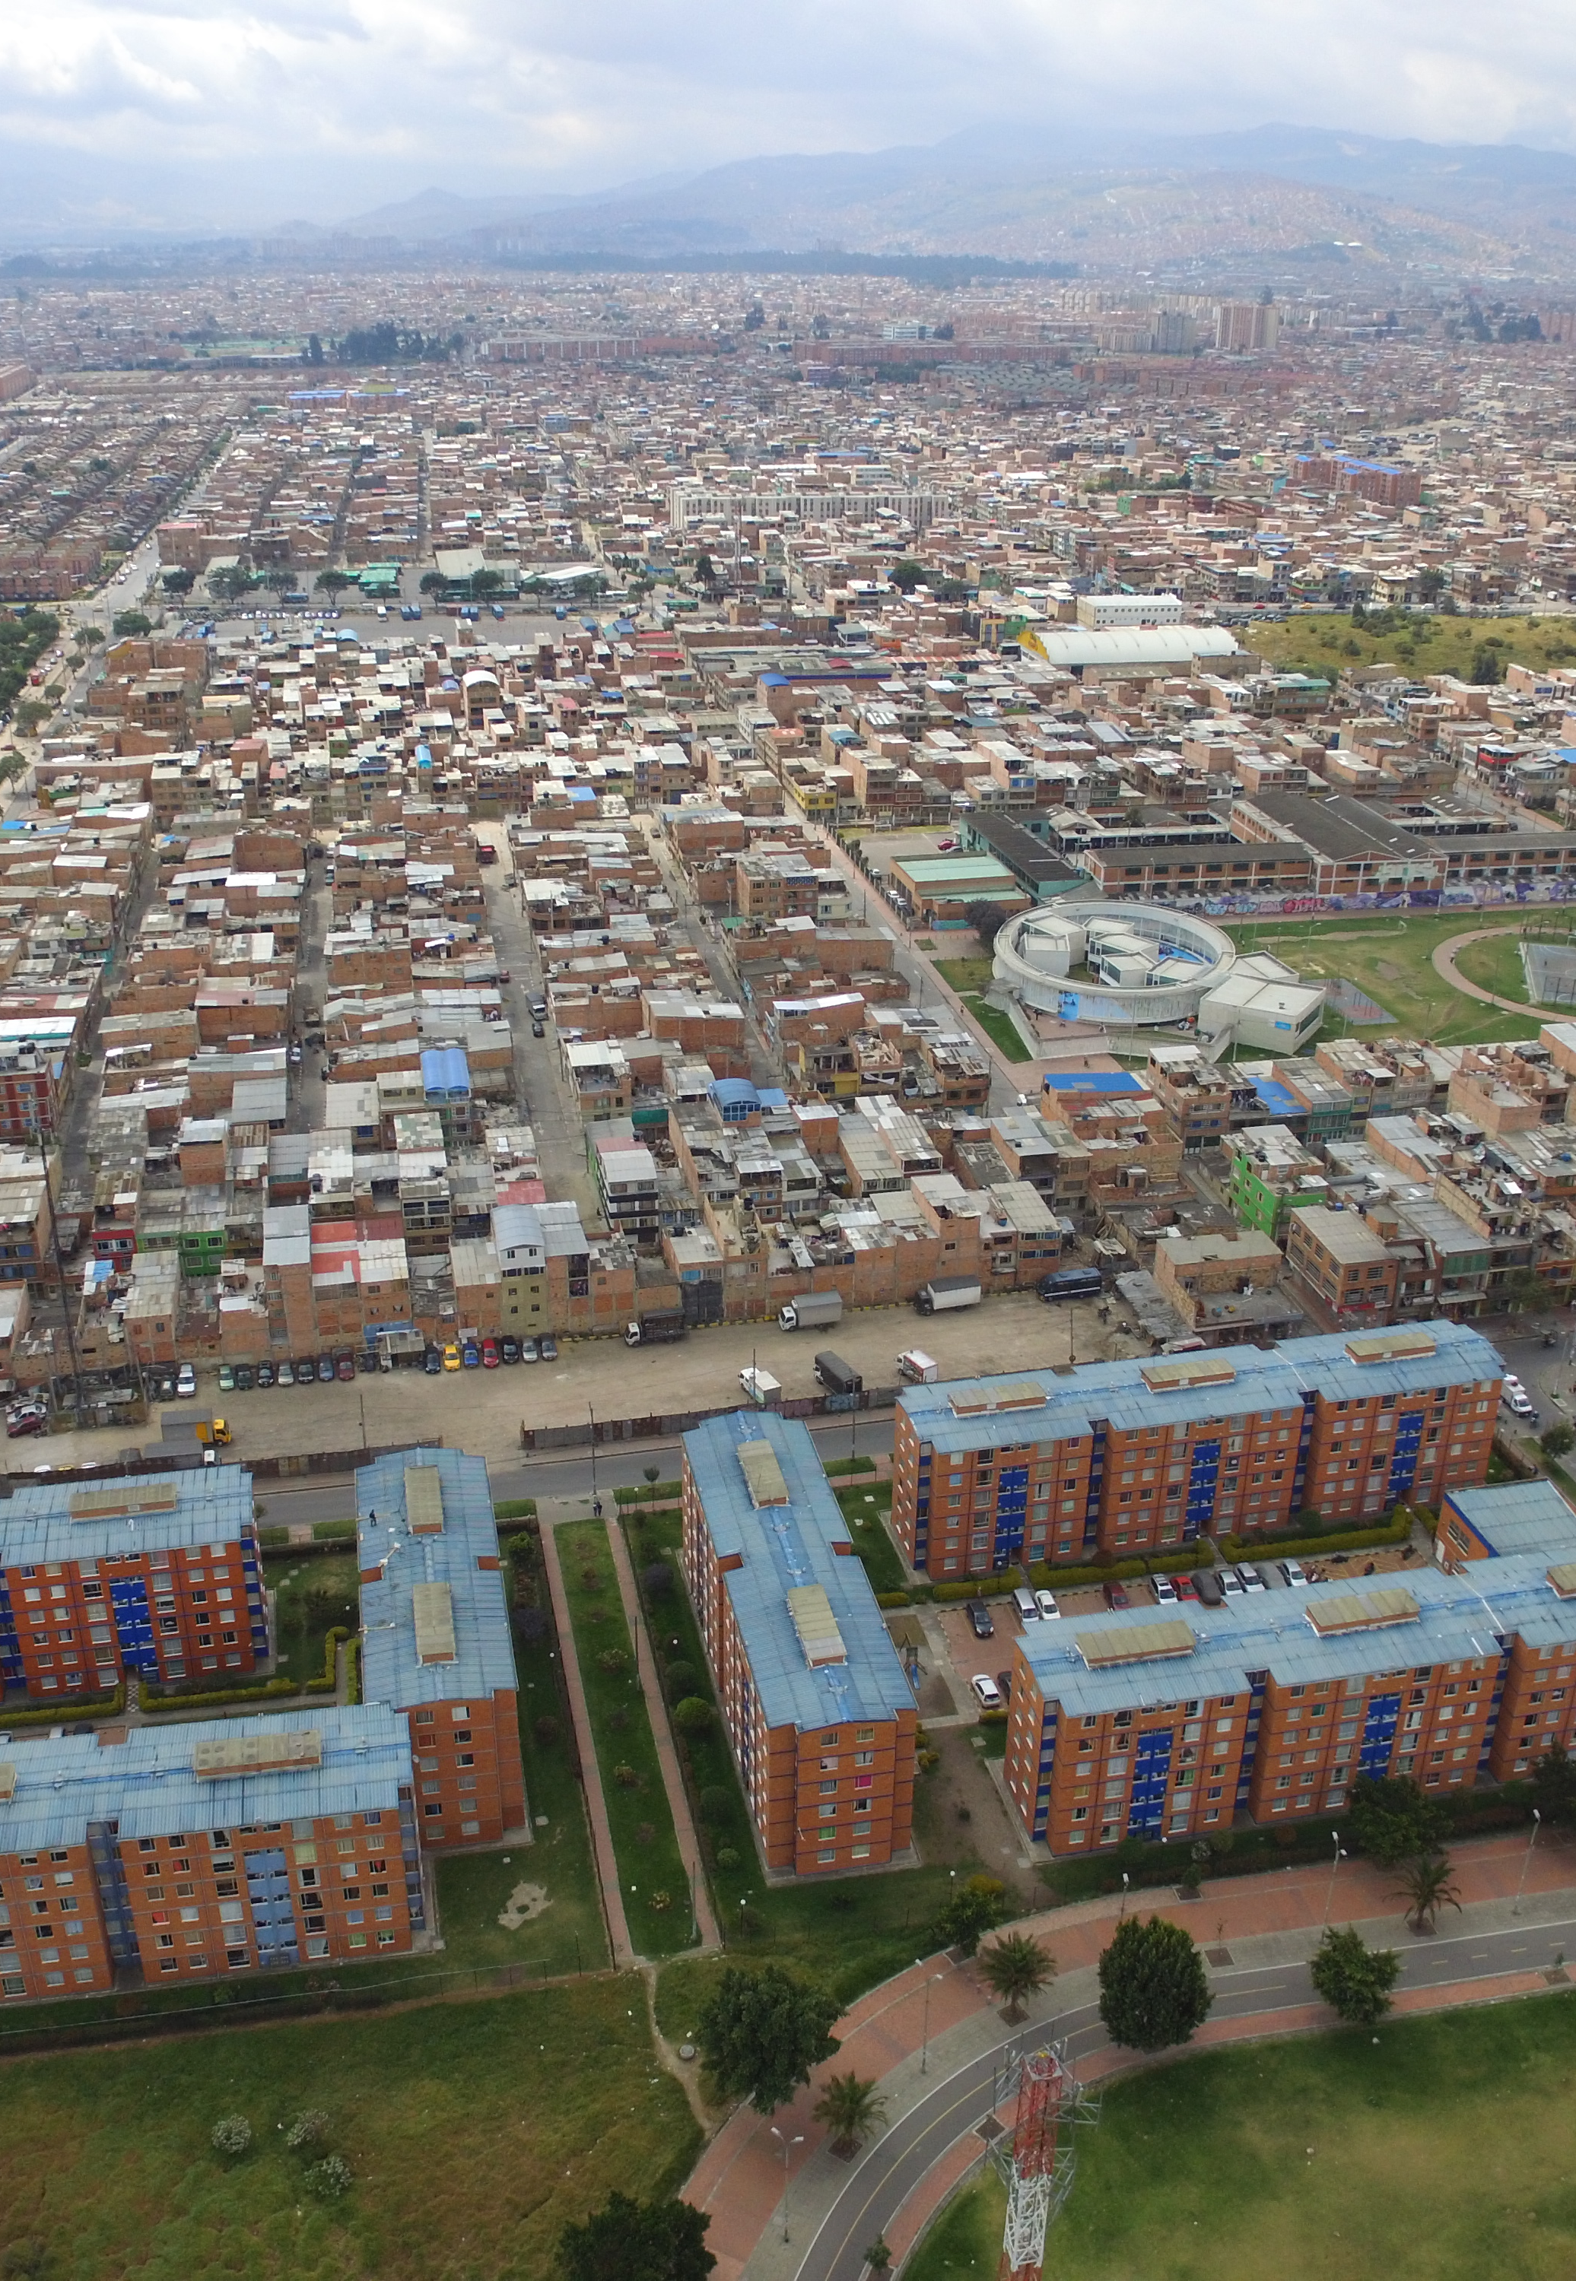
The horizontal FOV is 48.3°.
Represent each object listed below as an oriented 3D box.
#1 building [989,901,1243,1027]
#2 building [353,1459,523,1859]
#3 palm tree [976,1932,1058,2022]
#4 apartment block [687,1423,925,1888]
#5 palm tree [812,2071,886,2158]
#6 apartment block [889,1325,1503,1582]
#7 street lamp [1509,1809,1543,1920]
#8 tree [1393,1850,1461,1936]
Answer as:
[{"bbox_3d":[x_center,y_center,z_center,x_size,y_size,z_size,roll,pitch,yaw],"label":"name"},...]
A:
[{"bbox_3d":[57.108,-30.955,310.569,42.180,5.700,44.460,0,27,0],"label":"building"},{"bbox_3d":[-29.893,42.012,150.516,10.960,15.600,32.360,-5,26,-13],"label":"building"},{"bbox_3d":[16.519,60.898,126.440,5.700,6.270,5.700,0,27,0],"label":"palm tree"},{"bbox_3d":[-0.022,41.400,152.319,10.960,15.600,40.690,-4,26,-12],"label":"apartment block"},{"bbox_3d":[4.232,65.040,116.657,4.900,5.400,4.900,1,26,0],"label":"palm tree"},{"bbox_3d":[41.613,30.164,177.656,61.389,15.732,11.229,-6,27,-11],"label":"apartment block"},{"bbox_3d":[56.456,55.033,134.465,0.500,10.300,1.600,-4,26,-11],"label":"street lamp"},{"bbox_3d":[48.557,57.634,133.339,5.358,6.156,5.358,0,27,0],"label":"tree"}]

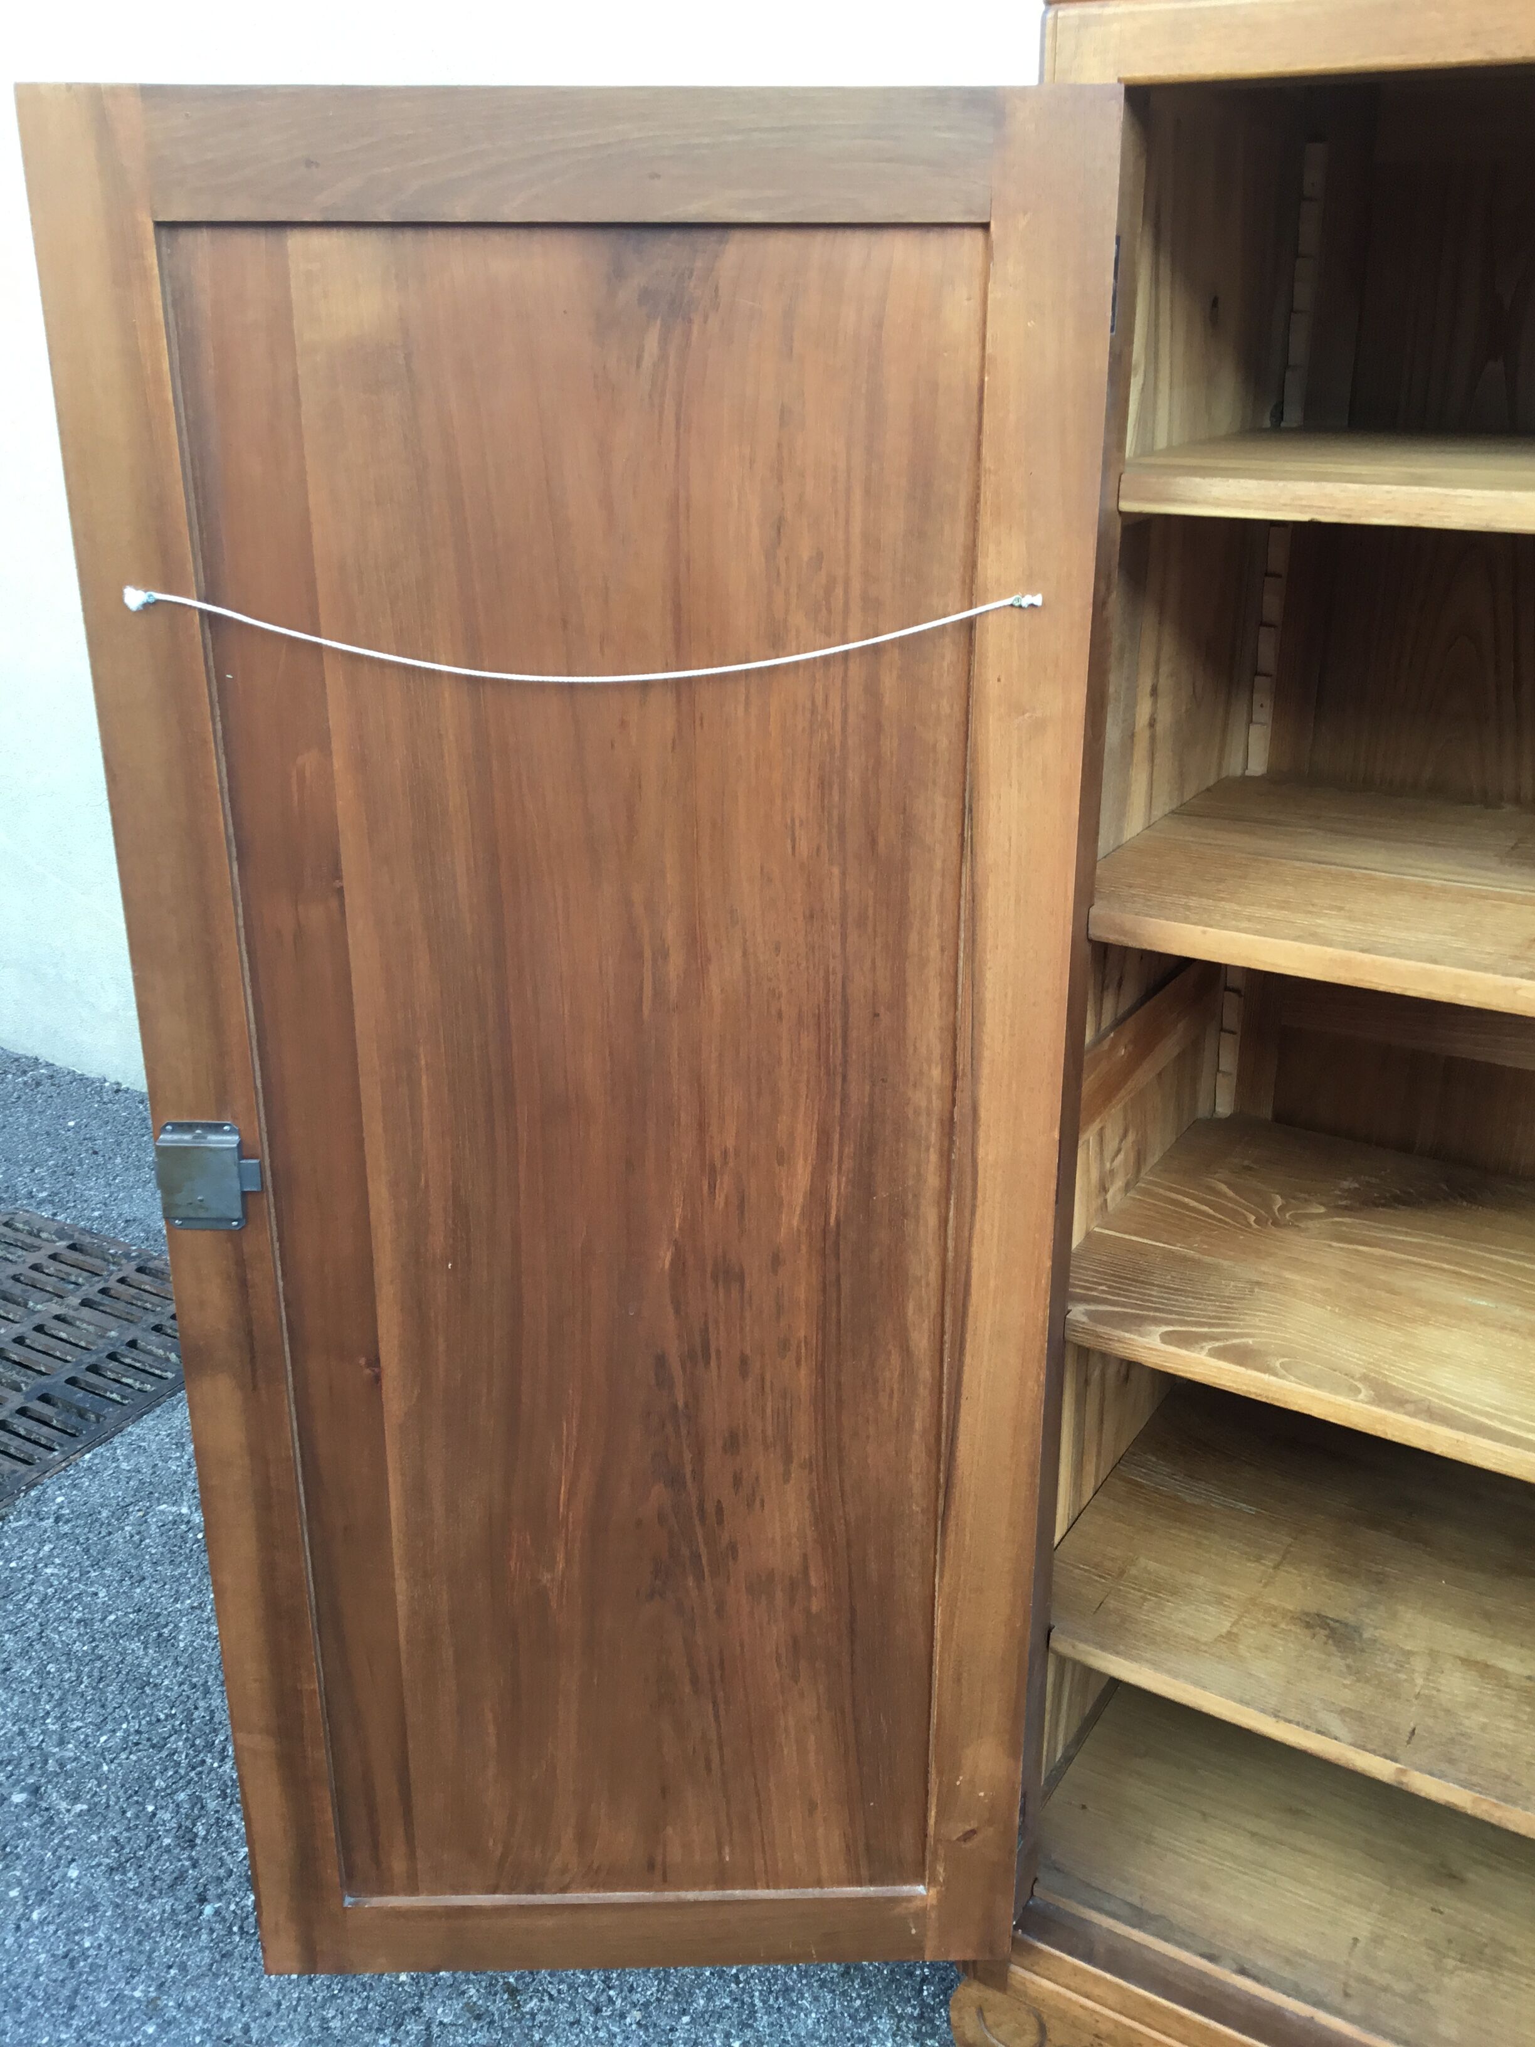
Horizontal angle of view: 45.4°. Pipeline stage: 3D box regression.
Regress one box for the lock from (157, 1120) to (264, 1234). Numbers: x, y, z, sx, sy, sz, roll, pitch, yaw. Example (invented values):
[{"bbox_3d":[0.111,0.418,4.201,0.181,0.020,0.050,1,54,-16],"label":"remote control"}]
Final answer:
[{"bbox_3d":[-0.354,0.100,1.168,0.063,0.076,0.013,-1,21,-1],"label":"lock"}]

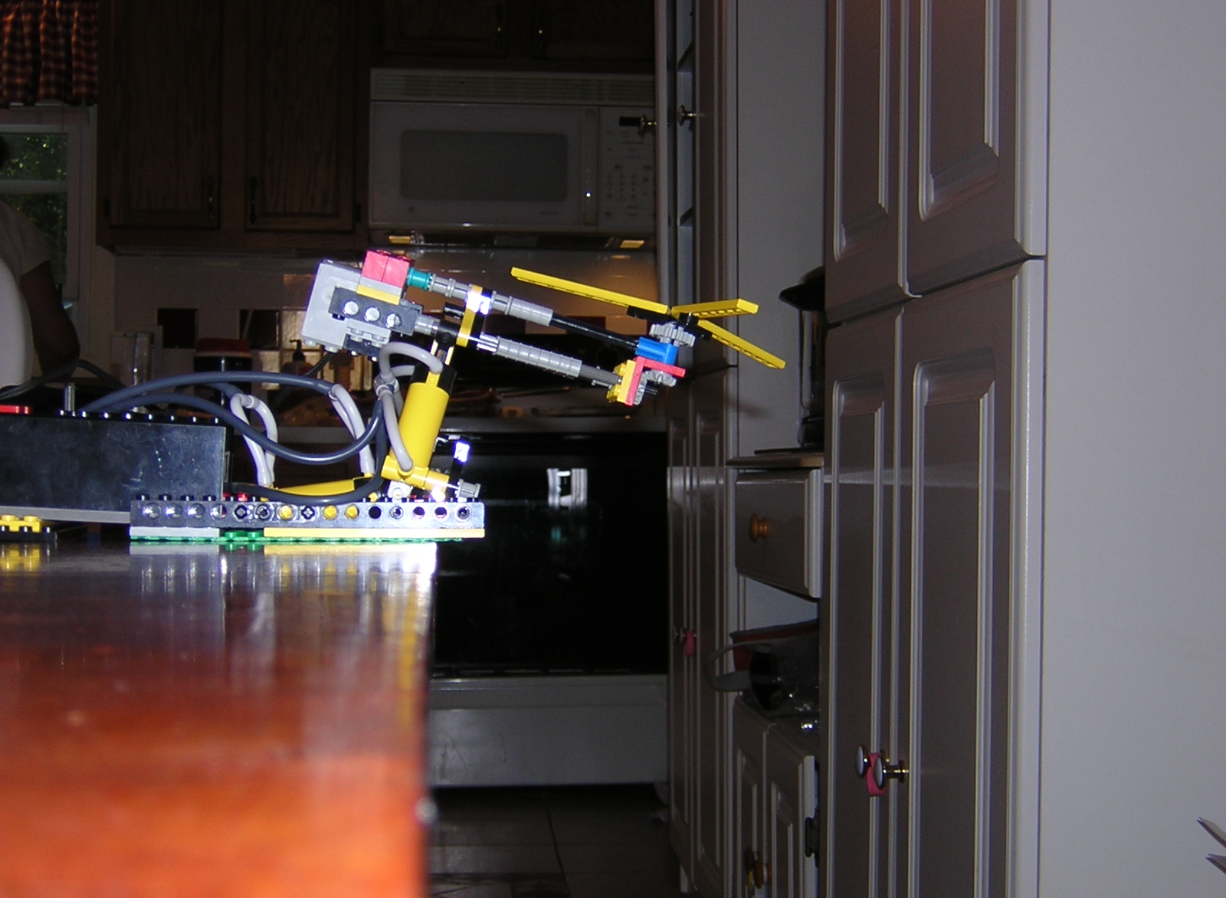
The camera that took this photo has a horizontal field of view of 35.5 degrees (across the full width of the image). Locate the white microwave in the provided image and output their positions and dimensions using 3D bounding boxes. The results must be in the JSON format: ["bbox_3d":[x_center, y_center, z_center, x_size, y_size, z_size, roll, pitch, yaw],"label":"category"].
[{"bbox_3d":[-0.259,-0.763,5.104,0.757,0.412,0.390,0,0,-5],"label":"white microwave"}]

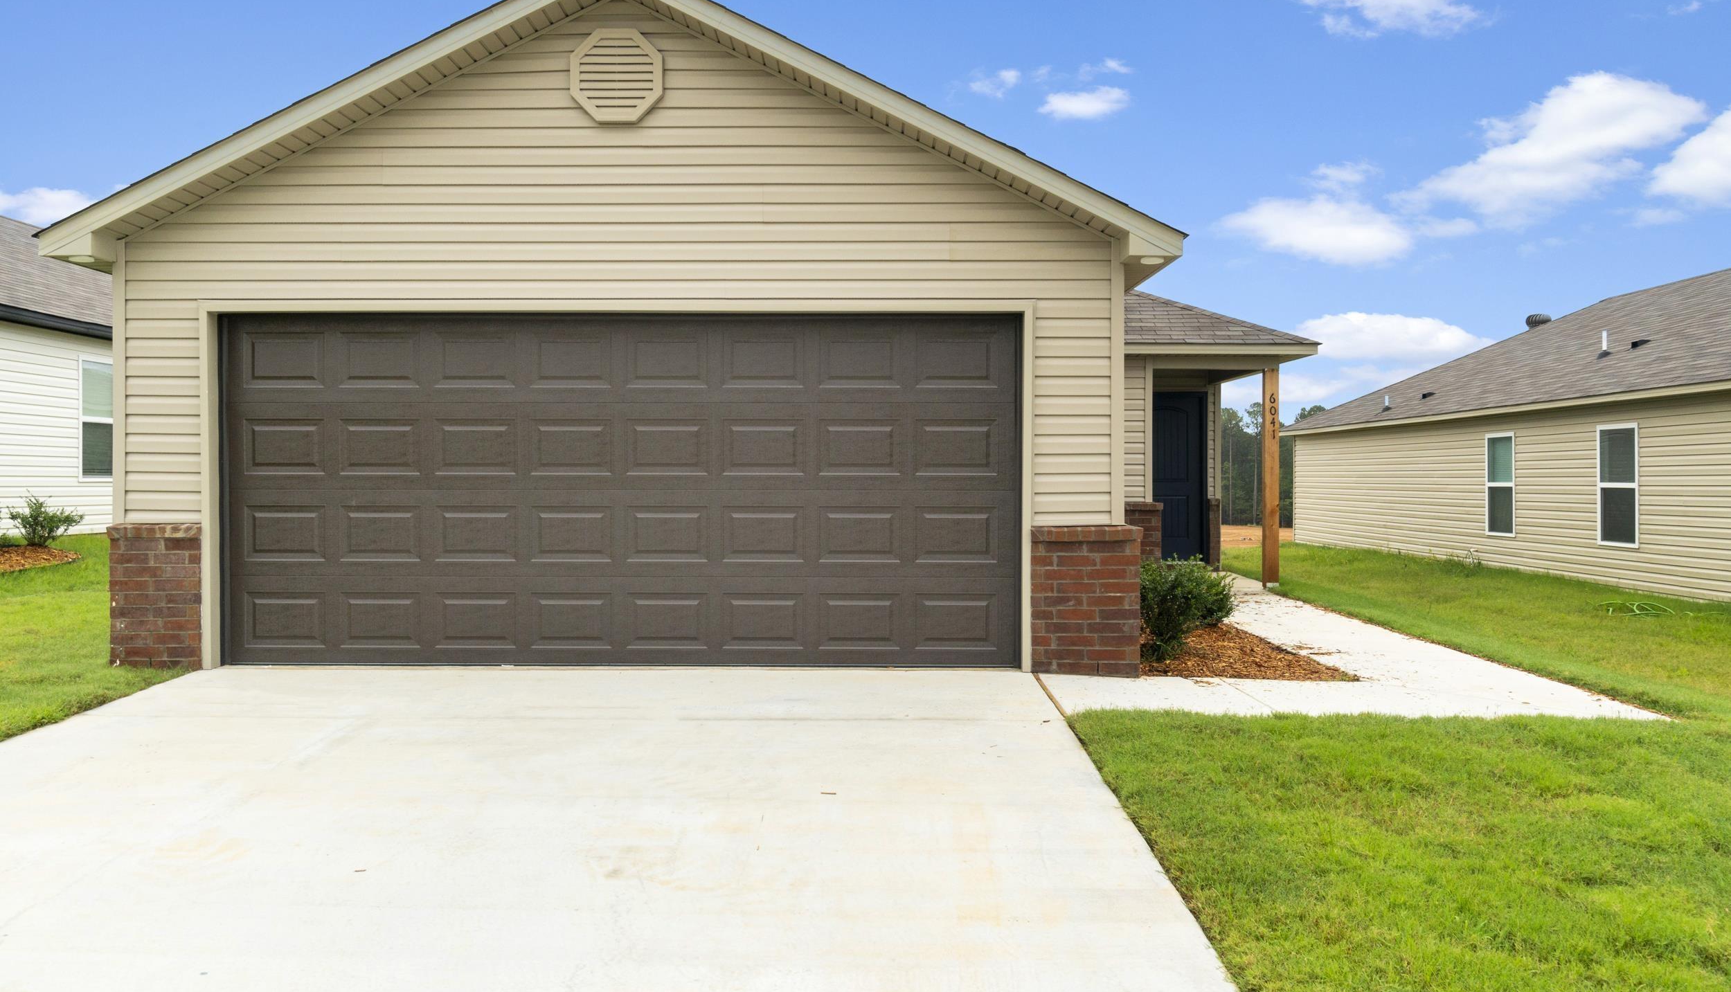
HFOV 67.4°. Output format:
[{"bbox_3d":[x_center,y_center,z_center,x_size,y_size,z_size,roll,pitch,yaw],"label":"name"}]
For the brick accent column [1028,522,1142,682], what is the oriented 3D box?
[{"bbox_3d":[1.320,0.630,7.800,0.650,0.910,0.320,0,1,-1],"label":"brick accent column"}]

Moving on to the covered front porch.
[{"bbox_3d":[3.770,-0.690,14.750,1.950,3.250,2.350,0,1,-1],"label":"covered front porch"}]

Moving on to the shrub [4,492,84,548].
[{"bbox_3d":[-8.680,0.260,13.700,0.780,0.560,0.750,0,1,-1],"label":"shrub"}]

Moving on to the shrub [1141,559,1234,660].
[{"bbox_3d":[2.080,0.740,8.750,0.750,0.680,0.800,0,1,-1],"label":"shrub"}]

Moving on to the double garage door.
[{"bbox_3d":[-1.485,-0.037,7.940,4.870,2.140,0.100,0,1,-1],"label":"double garage door"}]

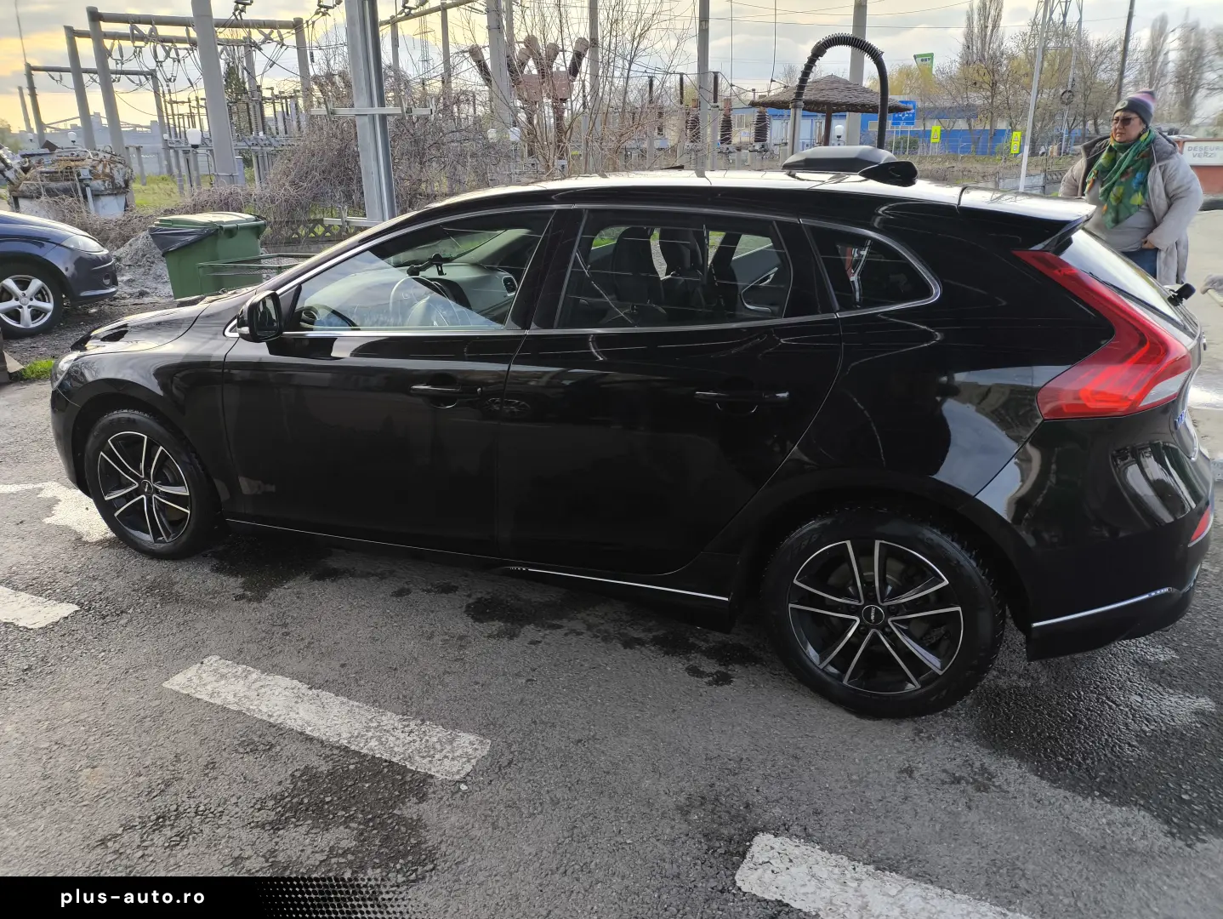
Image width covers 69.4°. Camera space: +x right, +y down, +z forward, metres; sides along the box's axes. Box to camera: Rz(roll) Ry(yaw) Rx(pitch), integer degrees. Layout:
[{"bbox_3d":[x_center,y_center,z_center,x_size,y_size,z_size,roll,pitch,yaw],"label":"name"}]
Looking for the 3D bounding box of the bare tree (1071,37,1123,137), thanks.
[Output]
[{"bbox_3d":[27.454,-19.659,50.468,3.400,8.200,3.400,-1,18,0],"label":"bare tree"}]

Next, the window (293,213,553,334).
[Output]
[{"bbox_3d":[-0.614,-0.571,2.752,0.898,0.397,0.070,7,-2,23],"label":"window"}]

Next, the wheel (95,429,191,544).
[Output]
[{"bbox_3d":[-1.727,0.091,3.356,0.445,0.445,0.180,6,19,19],"label":"wheel"}]

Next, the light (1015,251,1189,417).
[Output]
[{"bbox_3d":[1.103,-0.283,2.015,0.390,0.370,0.230,7,20,23],"label":"light"}]

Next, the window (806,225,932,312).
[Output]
[{"bbox_3d":[0.646,-0.474,2.235,0.331,0.221,0.060,7,-2,23],"label":"window"}]

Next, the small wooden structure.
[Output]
[{"bbox_3d":[2.989,-3.927,12.286,2.200,2.620,2.200,-1,18,0],"label":"small wooden structure"}]

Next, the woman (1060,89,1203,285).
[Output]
[{"bbox_3d":[2.538,-0.920,4.463,0.400,1.750,0.610,-13,22,-32],"label":"woman"}]

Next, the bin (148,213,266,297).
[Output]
[{"bbox_3d":[-3.579,-1.664,7.998,0.770,1.080,0.600,7,20,23],"label":"bin"}]

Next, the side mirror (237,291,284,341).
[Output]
[{"bbox_3d":[-1.097,-0.444,2.755,0.100,0.155,0.185,7,20,23],"label":"side mirror"}]

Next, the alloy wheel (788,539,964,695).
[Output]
[{"bbox_3d":[0.700,0.394,2.334,0.445,0.445,0.180,7,20,23],"label":"alloy wheel"}]

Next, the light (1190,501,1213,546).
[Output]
[{"bbox_3d":[1.361,0.148,2.039,0.050,0.110,0.075,16,24,41],"label":"light"}]

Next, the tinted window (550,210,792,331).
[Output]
[{"bbox_3d":[0.170,-0.508,2.423,0.655,0.346,0.060,7,-2,23],"label":"tinted window"}]

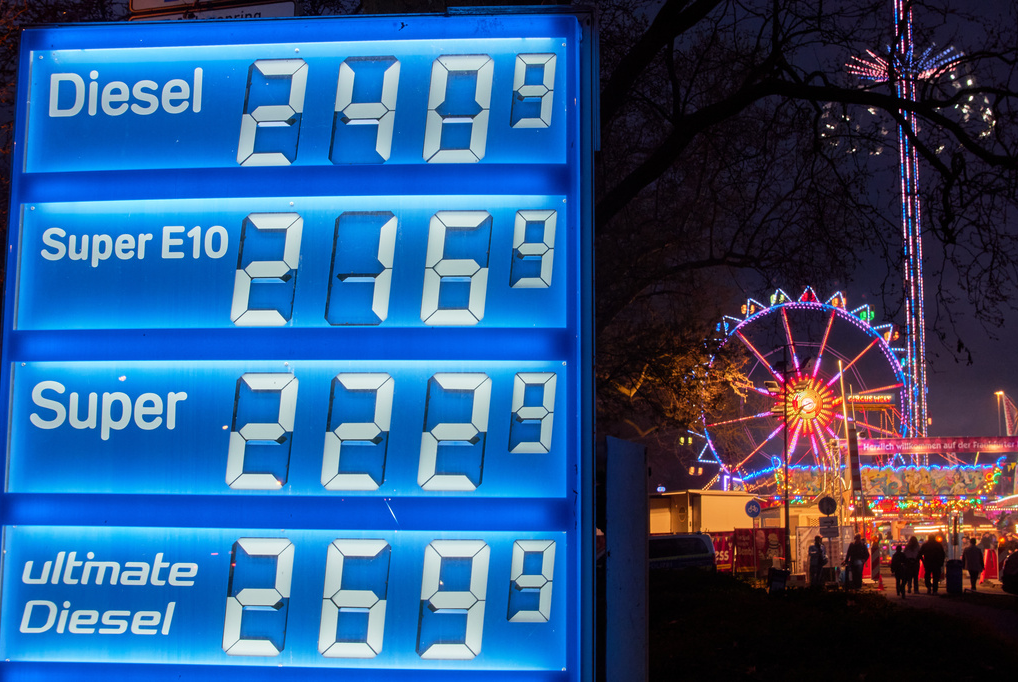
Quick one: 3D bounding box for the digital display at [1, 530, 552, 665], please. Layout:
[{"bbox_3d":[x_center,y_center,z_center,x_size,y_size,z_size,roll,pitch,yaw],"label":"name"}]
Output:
[{"bbox_3d":[-0.557,0.628,3.704,1.390,0.326,0.090,0,-8,5],"label":"digital display"}]

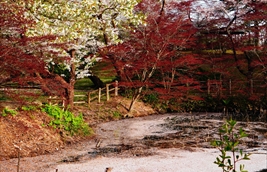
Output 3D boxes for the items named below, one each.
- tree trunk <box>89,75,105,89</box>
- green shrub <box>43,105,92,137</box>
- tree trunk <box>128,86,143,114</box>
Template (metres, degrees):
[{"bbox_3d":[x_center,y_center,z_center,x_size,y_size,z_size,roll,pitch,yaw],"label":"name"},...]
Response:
[{"bbox_3d":[-2.497,-0.304,27.000,1.080,1.080,0.800,0,2,0],"label":"tree trunk"},{"bbox_3d":[-2.557,1.337,15.500,1.937,1.240,1.500,0,2,0],"label":"green shrub"},{"bbox_3d":[0.075,0.750,20.000,0.750,1.450,0.500,0,2,0],"label":"tree trunk"}]

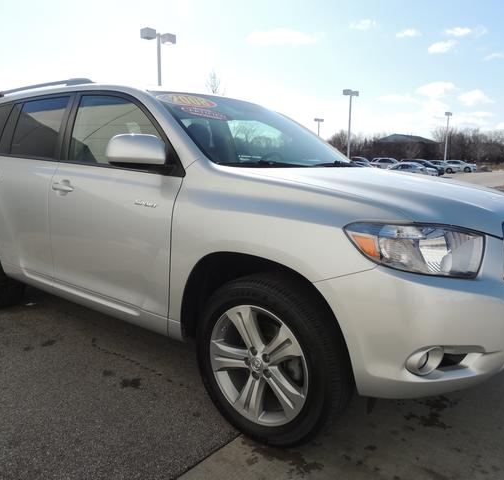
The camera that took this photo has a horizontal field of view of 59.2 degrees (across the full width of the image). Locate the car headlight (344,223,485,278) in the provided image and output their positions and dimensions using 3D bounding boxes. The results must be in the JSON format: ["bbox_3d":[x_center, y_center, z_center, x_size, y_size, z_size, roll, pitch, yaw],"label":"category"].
[{"bbox_3d":[0.579,0.037,1.578,0.380,0.200,0.360,8,13,38],"label":"car headlight"}]

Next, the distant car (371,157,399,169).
[{"bbox_3d":[16.217,-9.031,53.898,4.600,1.680,1.850,8,13,38],"label":"distant car"}]

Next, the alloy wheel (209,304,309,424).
[{"bbox_3d":[0.068,0.510,1.913,0.515,0.515,0.200,8,13,38],"label":"alloy wheel"}]

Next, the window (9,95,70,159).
[{"bbox_3d":[-1.412,-0.726,2.950,0.620,0.400,0.035,8,-8,38],"label":"window"}]

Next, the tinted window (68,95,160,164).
[{"bbox_3d":[-0.686,-0.586,2.331,0.900,0.430,0.070,8,-7,38],"label":"tinted window"}]

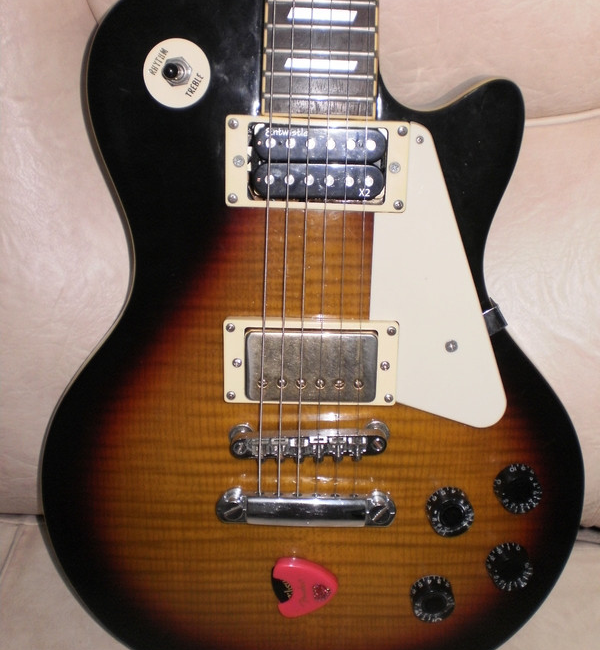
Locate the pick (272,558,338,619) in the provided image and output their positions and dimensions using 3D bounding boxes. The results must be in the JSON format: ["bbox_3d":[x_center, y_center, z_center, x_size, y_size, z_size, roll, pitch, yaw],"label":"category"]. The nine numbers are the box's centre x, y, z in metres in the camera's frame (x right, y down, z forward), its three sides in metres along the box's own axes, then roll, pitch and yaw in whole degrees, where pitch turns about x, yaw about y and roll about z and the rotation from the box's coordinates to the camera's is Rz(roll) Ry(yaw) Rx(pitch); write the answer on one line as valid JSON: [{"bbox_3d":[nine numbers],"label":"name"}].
[{"bbox_3d":[0.003,0.149,0.498,0.035,0.033,0.006,-6,12,0],"label":"pick"}]

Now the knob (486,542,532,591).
[{"bbox_3d":[0.119,0.138,0.498,0.025,0.025,0.014,2,12,-1],"label":"knob"}]

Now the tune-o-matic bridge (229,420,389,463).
[{"bbox_3d":[0.005,0.064,0.475,0.085,0.015,0.017,-1,12,-1],"label":"tune-o-matic bridge"}]

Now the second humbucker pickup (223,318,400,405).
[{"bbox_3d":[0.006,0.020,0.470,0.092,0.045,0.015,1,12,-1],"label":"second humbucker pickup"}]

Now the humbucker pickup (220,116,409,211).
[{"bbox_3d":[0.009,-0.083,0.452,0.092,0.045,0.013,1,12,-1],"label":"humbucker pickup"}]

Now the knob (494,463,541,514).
[{"bbox_3d":[0.121,0.091,0.487,0.025,0.025,0.014,2,12,0],"label":"knob"}]

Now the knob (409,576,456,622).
[{"bbox_3d":[0.076,0.156,0.500,0.025,0.025,0.014,2,13,0],"label":"knob"}]

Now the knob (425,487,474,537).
[{"bbox_3d":[0.084,0.104,0.487,0.025,0.025,0.014,1,12,-1],"label":"knob"}]

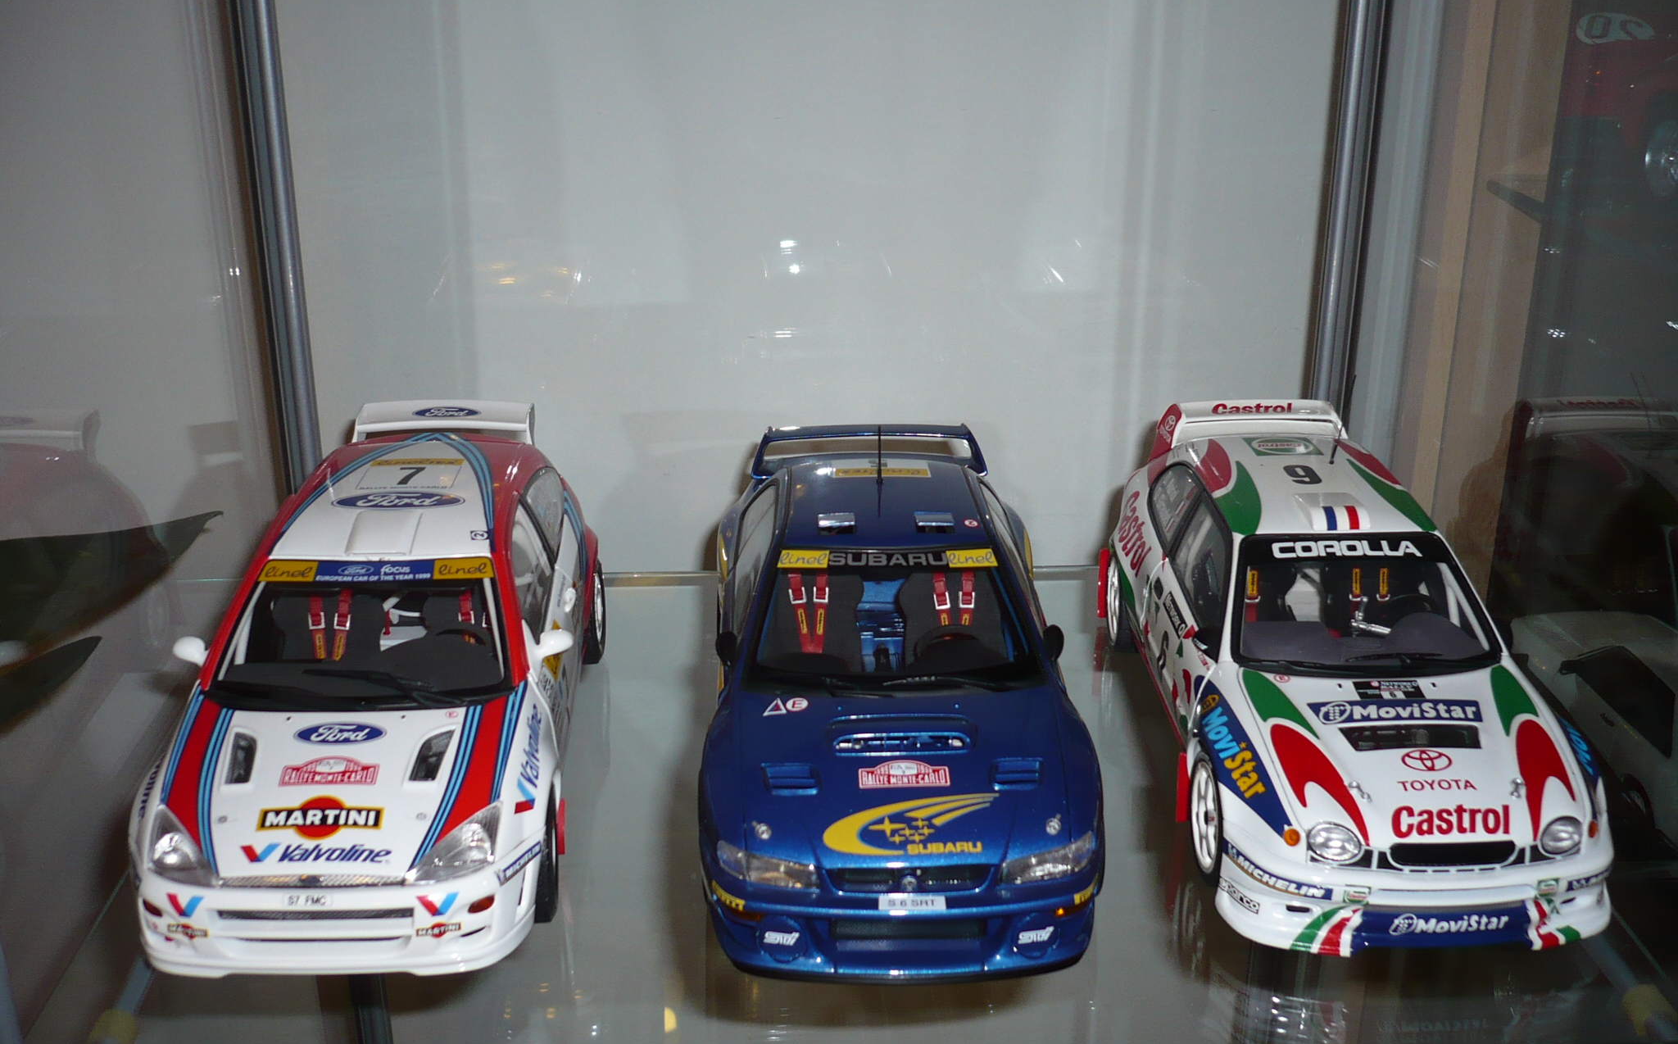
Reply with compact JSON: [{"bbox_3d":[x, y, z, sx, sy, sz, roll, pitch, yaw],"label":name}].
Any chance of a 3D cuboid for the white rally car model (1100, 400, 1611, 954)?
[{"bbox_3d":[0.144,0.033,0.499,0.102,0.079,0.226,0,22,-1],"label":"white rally car model"}]

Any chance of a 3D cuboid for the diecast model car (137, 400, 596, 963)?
[{"bbox_3d":[-0.126,0.038,0.484,0.107,0.081,0.227,-1,22,-3],"label":"diecast model car"}]

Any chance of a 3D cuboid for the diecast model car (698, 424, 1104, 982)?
[{"bbox_3d":[0.013,0.037,0.491,0.099,0.077,0.239,-1,22,-2],"label":"diecast model car"}]

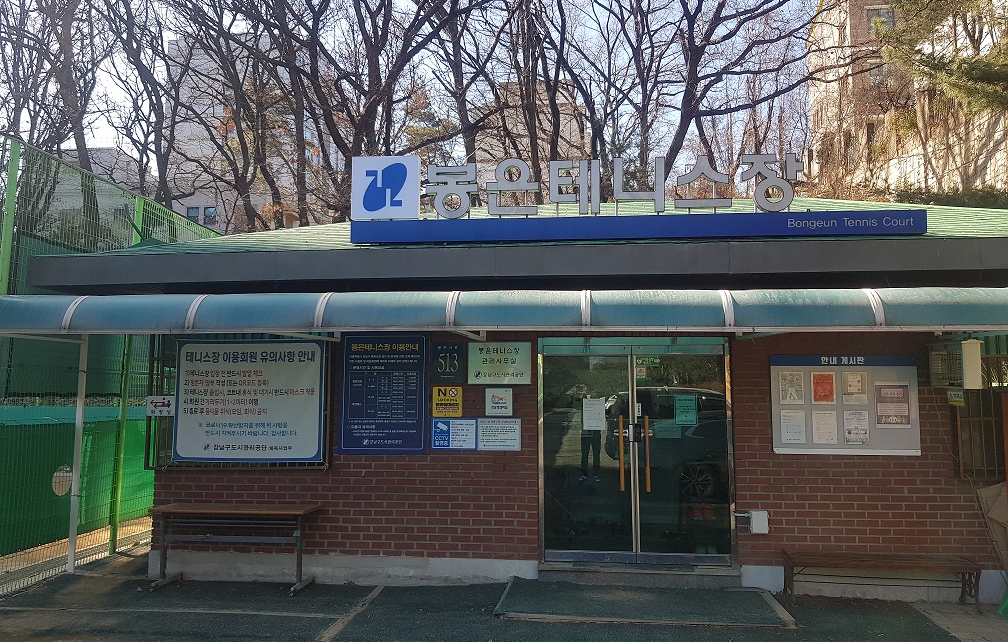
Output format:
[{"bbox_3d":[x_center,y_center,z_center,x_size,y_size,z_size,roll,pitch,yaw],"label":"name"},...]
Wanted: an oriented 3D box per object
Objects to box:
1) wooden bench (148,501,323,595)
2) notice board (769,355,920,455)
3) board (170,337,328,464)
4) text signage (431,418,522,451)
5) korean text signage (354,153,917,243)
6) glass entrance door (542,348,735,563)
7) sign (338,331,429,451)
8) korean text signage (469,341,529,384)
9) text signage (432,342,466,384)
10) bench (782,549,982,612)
[{"bbox_3d":[-2.481,2.098,7.016,1.464,0.722,0.451,0,-7,6],"label":"wooden bench"},{"bbox_3d":[3.088,0.762,6.876,1.279,0.891,0.045,0,-7,6],"label":"notice board"},{"bbox_3d":[-2.473,0.774,7.356,1.505,1.169,0.030,0,-7,6],"label":"board"},{"bbox_3d":[-0.258,1.082,7.193,0.852,0.301,0.030,0,-7,6],"label":"text signage"},{"bbox_3d":[1.114,-1.116,6.840,5.077,0.784,0.130,0,-7,6],"label":"korean text signage"},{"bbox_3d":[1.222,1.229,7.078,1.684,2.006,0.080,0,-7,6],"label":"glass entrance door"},{"bbox_3d":[-1.152,0.691,7.325,0.878,1.191,0.040,0,-7,6],"label":"sign"},{"bbox_3d":[-0.040,0.408,7.248,0.604,0.399,0.030,0,-7,6],"label":"korean text signage"},{"bbox_3d":[-0.530,0.404,7.299,0.321,0.387,0.030,0,-7,6],"label":"text signage"},{"bbox_3d":[3.207,2.225,6.443,1.484,0.396,0.381,-1,-7,8],"label":"bench"}]

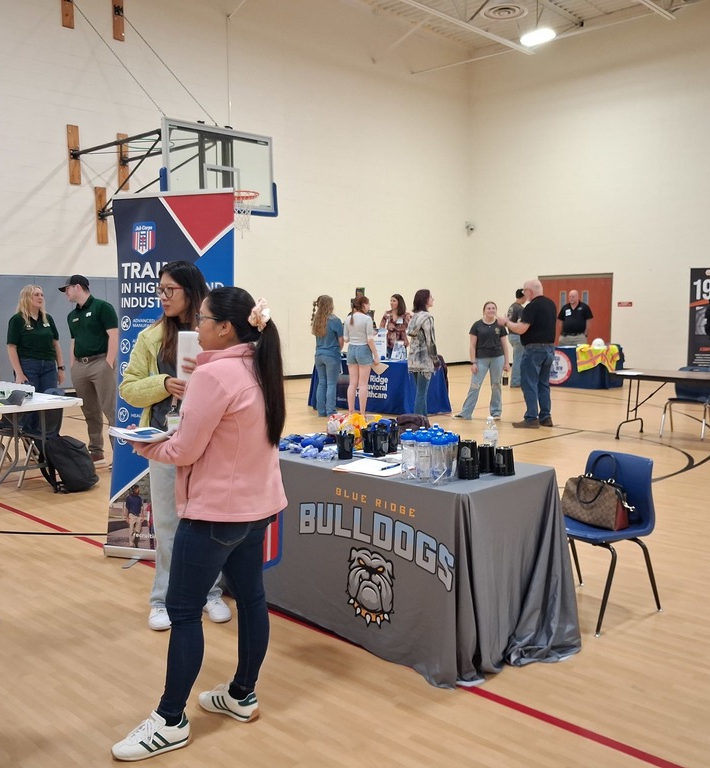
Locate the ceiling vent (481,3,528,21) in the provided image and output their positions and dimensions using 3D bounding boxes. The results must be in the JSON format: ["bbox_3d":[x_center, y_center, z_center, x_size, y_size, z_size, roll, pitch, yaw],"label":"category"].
[{"bbox_3d":[3.084,-7.684,16.475,0.920,0.120,0.920,0,5,0],"label":"ceiling vent"}]

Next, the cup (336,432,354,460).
[{"bbox_3d":[-0.044,0.292,3.808,0.092,0.125,0.092,0,5,0],"label":"cup"}]

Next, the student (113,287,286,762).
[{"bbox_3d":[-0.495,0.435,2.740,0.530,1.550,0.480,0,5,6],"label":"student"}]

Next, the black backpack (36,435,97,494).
[{"bbox_3d":[-2.417,0.672,6.750,0.360,0.460,0.320,-18,10,-18],"label":"black backpack"}]

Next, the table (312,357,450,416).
[{"bbox_3d":[0.309,-0.007,12.164,1.880,0.740,0.830,4,7,38],"label":"table"}]

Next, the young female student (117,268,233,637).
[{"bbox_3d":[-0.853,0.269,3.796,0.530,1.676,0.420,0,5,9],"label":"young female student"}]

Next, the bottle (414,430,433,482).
[{"bbox_3d":[0.296,0.306,3.422,0.074,0.213,0.074,0,5,0],"label":"bottle"}]

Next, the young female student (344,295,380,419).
[{"bbox_3d":[0.048,-0.373,10.817,0.470,1.641,0.330,2,6,20],"label":"young female student"}]

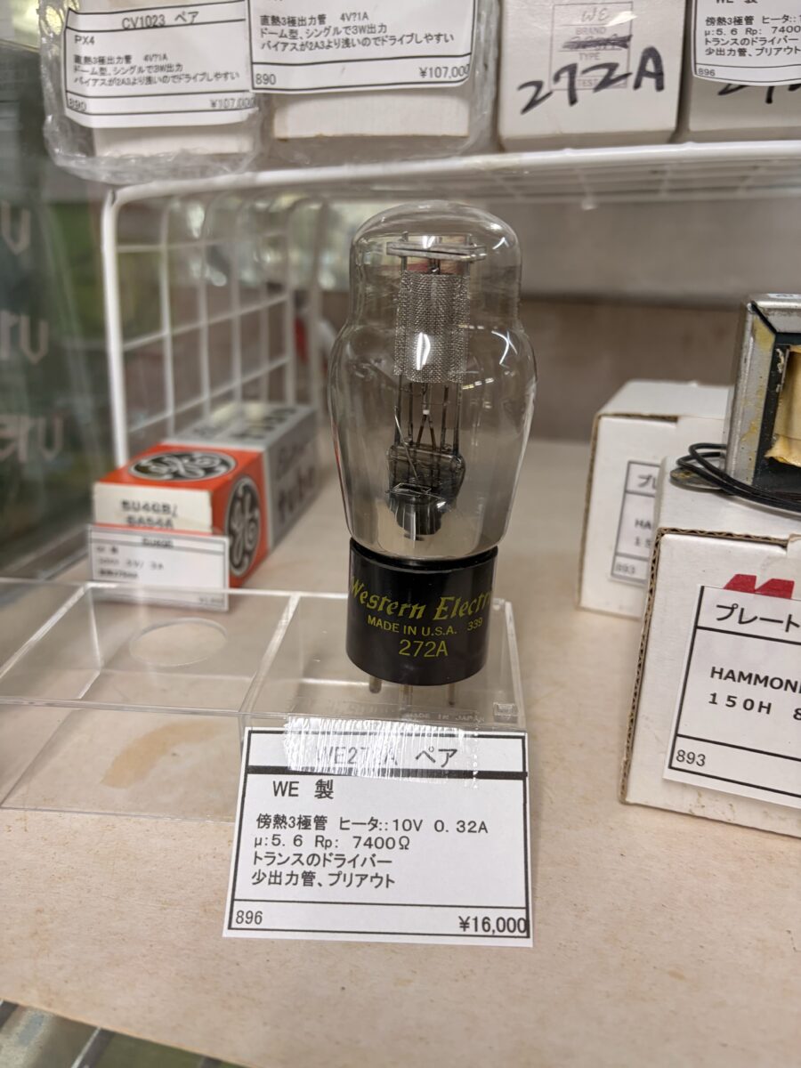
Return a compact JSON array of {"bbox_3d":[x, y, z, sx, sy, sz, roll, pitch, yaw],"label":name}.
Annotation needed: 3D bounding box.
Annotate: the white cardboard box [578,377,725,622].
[{"bbox_3d":[0.111,-0.009,0.276,0.080,0.069,0.057,10,24,23],"label":"white cardboard box"}]

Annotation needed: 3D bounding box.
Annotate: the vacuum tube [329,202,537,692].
[{"bbox_3d":[0.006,-0.013,0.181,0.045,0.113,0.045,1,22,-3],"label":"vacuum tube"}]

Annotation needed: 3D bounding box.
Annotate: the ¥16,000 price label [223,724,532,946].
[{"bbox_3d":[-0.004,0.060,0.161,0.059,0.002,0.040,1,63,2],"label":"¥16,000 price label"}]

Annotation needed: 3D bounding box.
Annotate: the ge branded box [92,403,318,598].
[{"bbox_3d":[-0.071,-0.019,0.331,0.042,0.043,0.124,4,22,10],"label":"ge branded box"}]

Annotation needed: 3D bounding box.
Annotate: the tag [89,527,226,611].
[{"bbox_3d":[-0.084,0.012,0.277,0.051,0.027,0.002,6,13,10],"label":"tag"}]

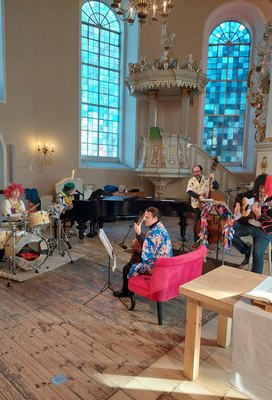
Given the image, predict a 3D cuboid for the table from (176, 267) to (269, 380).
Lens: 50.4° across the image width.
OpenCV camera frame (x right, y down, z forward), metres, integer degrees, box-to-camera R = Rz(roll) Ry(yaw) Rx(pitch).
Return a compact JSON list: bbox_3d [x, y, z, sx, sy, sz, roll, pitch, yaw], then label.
[{"bbox_3d":[1.186,1.152,2.283,1.500,0.750,0.800,8,9,41],"label":"table"}]

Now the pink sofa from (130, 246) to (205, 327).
[{"bbox_3d":[0.411,0.965,3.607,0.620,0.760,0.960,8,9,41],"label":"pink sofa"}]

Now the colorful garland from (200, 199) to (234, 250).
[{"bbox_3d":[1.468,0.436,5.387,0.660,0.900,0.280,3,7,11],"label":"colorful garland"}]

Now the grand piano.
[{"bbox_3d":[-0.024,0.445,6.977,2.750,0.960,1.540,4,7,16],"label":"grand piano"}]

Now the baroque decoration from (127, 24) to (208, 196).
[{"bbox_3d":[0.923,-2.264,8.587,2.300,5.500,1.900,3,7,14],"label":"baroque decoration"}]

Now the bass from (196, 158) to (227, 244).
[{"bbox_3d":[1.648,0.089,6.301,0.660,1.920,0.420,0,2,9],"label":"bass"}]

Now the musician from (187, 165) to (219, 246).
[{"bbox_3d":[1.517,0.135,6.559,0.660,1.760,0.480,3,7,10],"label":"musician"}]

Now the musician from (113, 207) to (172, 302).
[{"bbox_3d":[0.050,0.713,3.612,0.820,1.240,0.530,6,8,35],"label":"musician"}]

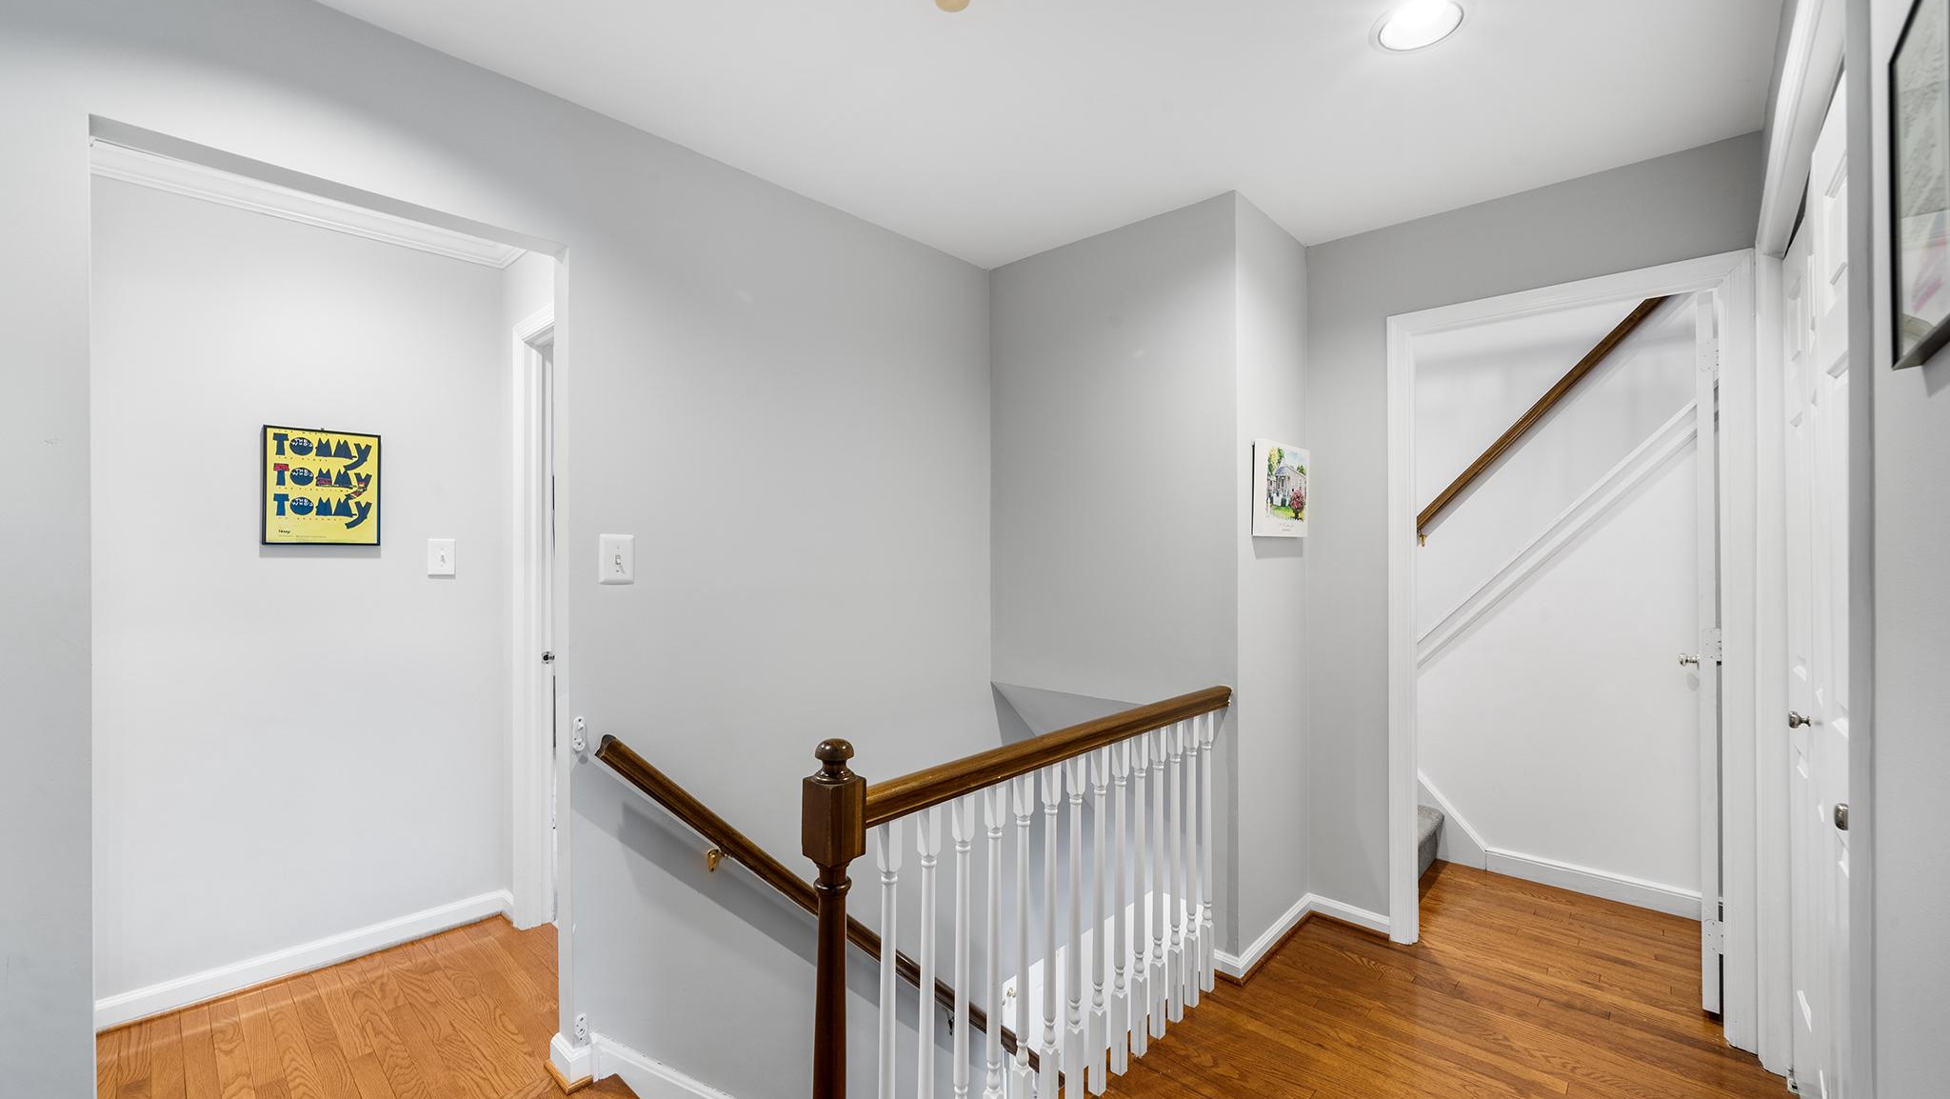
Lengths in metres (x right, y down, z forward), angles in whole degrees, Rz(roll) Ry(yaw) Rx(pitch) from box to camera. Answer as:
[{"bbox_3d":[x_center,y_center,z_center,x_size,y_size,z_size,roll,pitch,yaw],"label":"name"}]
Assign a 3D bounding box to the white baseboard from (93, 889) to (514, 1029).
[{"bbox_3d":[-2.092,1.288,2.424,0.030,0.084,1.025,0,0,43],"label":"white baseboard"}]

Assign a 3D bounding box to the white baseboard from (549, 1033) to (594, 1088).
[{"bbox_3d":[-1.026,1.280,1.925,0.130,0.084,0.068,0,0,43],"label":"white baseboard"}]

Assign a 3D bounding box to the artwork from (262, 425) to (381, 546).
[{"bbox_3d":[-2.094,-0.195,2.437,0.022,0.371,0.289,0,0,43],"label":"artwork"}]

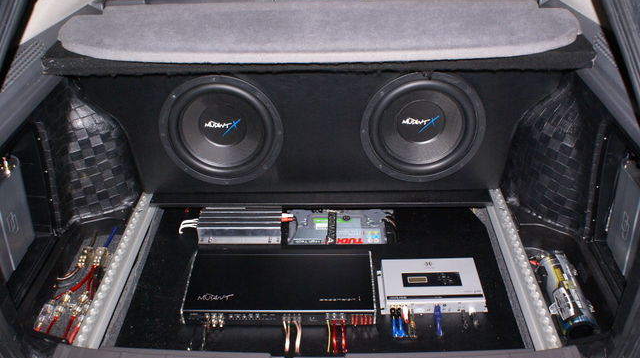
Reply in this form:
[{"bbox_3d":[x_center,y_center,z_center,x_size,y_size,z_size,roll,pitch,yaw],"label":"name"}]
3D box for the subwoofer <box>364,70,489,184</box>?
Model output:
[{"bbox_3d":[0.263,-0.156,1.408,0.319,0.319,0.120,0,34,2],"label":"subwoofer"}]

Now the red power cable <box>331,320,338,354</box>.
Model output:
[{"bbox_3d":[0.031,0.333,1.130,0.013,0.021,0.081,0,35,2],"label":"red power cable"}]

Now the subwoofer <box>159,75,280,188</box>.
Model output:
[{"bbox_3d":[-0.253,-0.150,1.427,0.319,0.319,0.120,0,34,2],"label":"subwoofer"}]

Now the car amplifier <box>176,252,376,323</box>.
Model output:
[{"bbox_3d":[-0.088,0.248,1.231,0.421,0.043,0.181,0,35,2],"label":"car amplifier"}]

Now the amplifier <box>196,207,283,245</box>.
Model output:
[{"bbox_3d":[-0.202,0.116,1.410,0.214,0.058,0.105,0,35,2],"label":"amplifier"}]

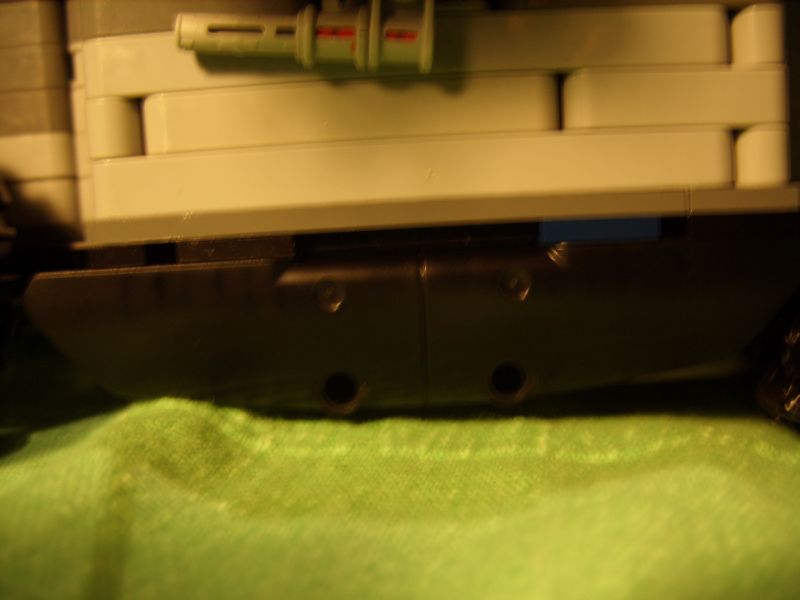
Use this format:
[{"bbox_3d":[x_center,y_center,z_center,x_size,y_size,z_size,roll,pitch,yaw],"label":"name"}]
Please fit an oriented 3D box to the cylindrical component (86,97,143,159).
[{"bbox_3d":[-0.039,-0.023,0.120,0.007,0.008,0.008,-3,3,-1],"label":"cylindrical component"}]

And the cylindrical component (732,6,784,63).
[{"bbox_3d":[0.050,-0.036,0.122,0.007,0.008,0.008,-3,3,-1],"label":"cylindrical component"}]

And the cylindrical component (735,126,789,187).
[{"bbox_3d":[0.050,-0.020,0.122,0.007,0.008,0.008,-3,3,-1],"label":"cylindrical component"}]

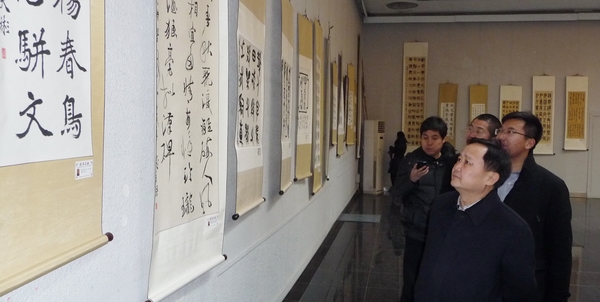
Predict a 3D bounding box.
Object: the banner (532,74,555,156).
[{"bbox_3d":[6.186,-0.894,13.211,0.530,1.950,0.040,2,3,11],"label":"banner"}]

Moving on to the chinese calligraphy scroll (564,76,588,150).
[{"bbox_3d":[7.108,-0.958,13.380,0.583,1.912,0.040,2,3,11],"label":"chinese calligraphy scroll"}]

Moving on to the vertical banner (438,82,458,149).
[{"bbox_3d":[3.883,-0.881,13.671,0.480,1.720,0.040,2,3,11],"label":"vertical banner"}]

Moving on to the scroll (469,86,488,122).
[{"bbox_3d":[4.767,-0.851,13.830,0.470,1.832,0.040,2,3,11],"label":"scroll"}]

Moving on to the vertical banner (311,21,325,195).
[{"bbox_3d":[0.248,-0.538,6.777,0.040,2.130,0.660,2,3,11],"label":"vertical banner"}]

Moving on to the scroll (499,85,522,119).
[{"bbox_3d":[5.412,-0.836,13.368,0.530,1.660,0.040,2,3,11],"label":"scroll"}]

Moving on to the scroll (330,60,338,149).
[{"bbox_3d":[0.516,-0.700,7.664,0.040,1.270,0.580,2,3,11],"label":"scroll"}]

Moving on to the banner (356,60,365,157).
[{"bbox_3d":[1.395,-1.101,12.054,0.040,2.500,0.620,2,3,11],"label":"banner"}]

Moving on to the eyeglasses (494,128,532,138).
[{"bbox_3d":[1.035,-0.075,2.500,0.140,0.045,0.140,15,-1,-17],"label":"eyeglasses"}]

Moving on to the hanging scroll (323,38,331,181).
[{"bbox_3d":[0.385,-0.584,7.442,0.040,2.030,0.580,2,3,11],"label":"hanging scroll"}]

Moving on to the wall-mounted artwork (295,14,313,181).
[{"bbox_3d":[0.060,-0.549,5.569,0.040,1.730,0.540,2,3,17],"label":"wall-mounted artwork"}]

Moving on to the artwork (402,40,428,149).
[{"bbox_3d":[3.129,-1.371,14.121,0.677,3.140,0.040,2,3,11],"label":"artwork"}]

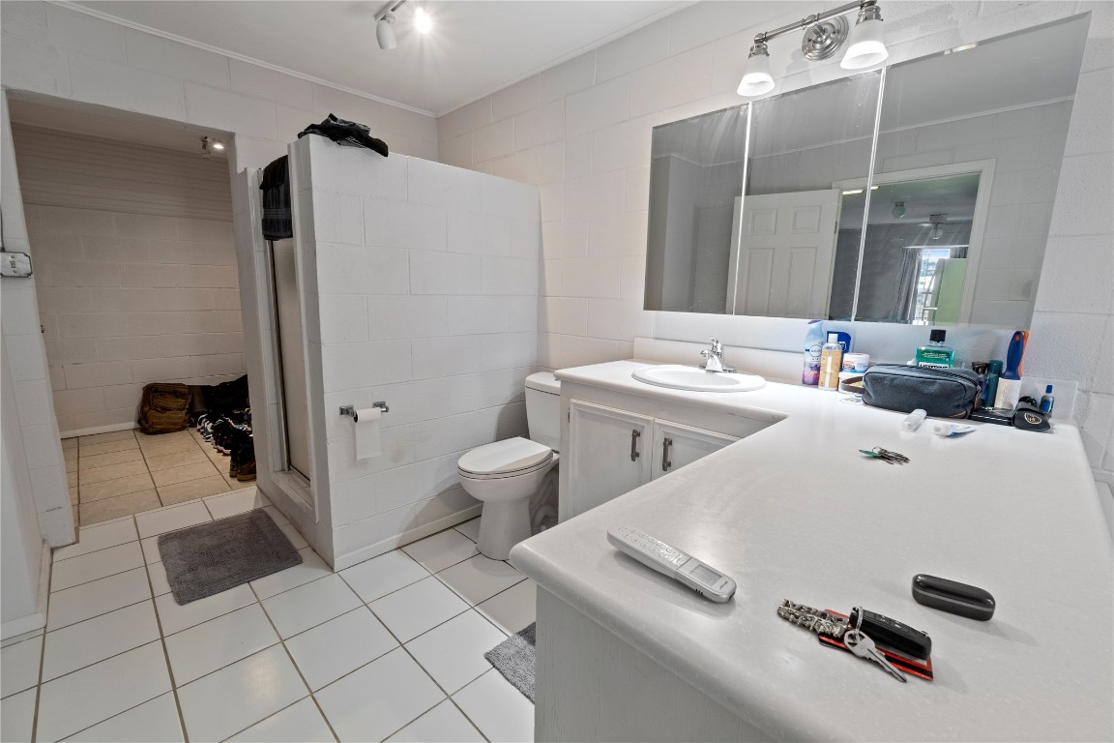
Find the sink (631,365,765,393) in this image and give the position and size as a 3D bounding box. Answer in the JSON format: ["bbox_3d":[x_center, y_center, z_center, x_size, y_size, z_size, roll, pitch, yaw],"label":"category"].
[{"bbox_3d":[0.531,0.096,1.784,0.480,0.170,0.450,10,12,44],"label":"sink"}]

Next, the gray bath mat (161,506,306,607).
[{"bbox_3d":[-1.564,0.840,2.194,0.680,0.016,0.430,10,13,44],"label":"gray bath mat"}]

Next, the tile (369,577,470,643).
[{"bbox_3d":[-0.562,0.958,1.892,0.298,0.010,0.298,11,13,44],"label":"tile"}]

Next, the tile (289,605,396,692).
[{"bbox_3d":[-0.757,0.963,1.633,0.301,0.010,0.297,10,13,44],"label":"tile"}]

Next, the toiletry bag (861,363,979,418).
[{"bbox_3d":[1.068,0.053,1.373,0.250,0.118,0.120,11,13,44],"label":"toiletry bag"}]

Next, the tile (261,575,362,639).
[{"bbox_3d":[-0.970,0.924,1.841,0.299,0.010,0.298,10,13,44],"label":"tile"}]

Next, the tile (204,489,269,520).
[{"bbox_3d":[-1.873,0.782,2.740,0.306,0.012,0.296,10,12,44],"label":"tile"}]

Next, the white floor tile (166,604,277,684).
[{"bbox_3d":[-1.197,0.967,1.663,0.306,0.012,0.296,10,12,44],"label":"white floor tile"}]

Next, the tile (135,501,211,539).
[{"bbox_3d":[-2.083,0.809,2.529,0.306,0.012,0.296,10,12,44],"label":"tile"}]

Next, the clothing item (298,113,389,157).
[{"bbox_3d":[-0.896,-0.984,1.940,0.200,0.118,0.335,10,13,44],"label":"clothing item"}]

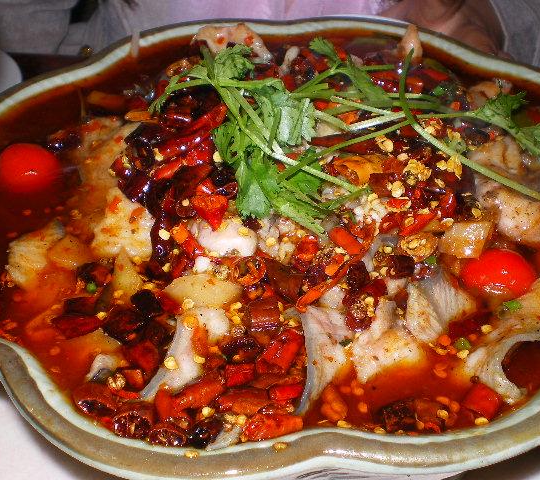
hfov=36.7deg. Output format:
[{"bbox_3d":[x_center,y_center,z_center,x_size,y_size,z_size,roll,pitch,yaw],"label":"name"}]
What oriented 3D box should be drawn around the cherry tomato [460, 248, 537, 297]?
[{"bbox_3d":[0.090,0.015,0.320,0.029,0.025,0.026,1,40,0],"label":"cherry tomato"}]

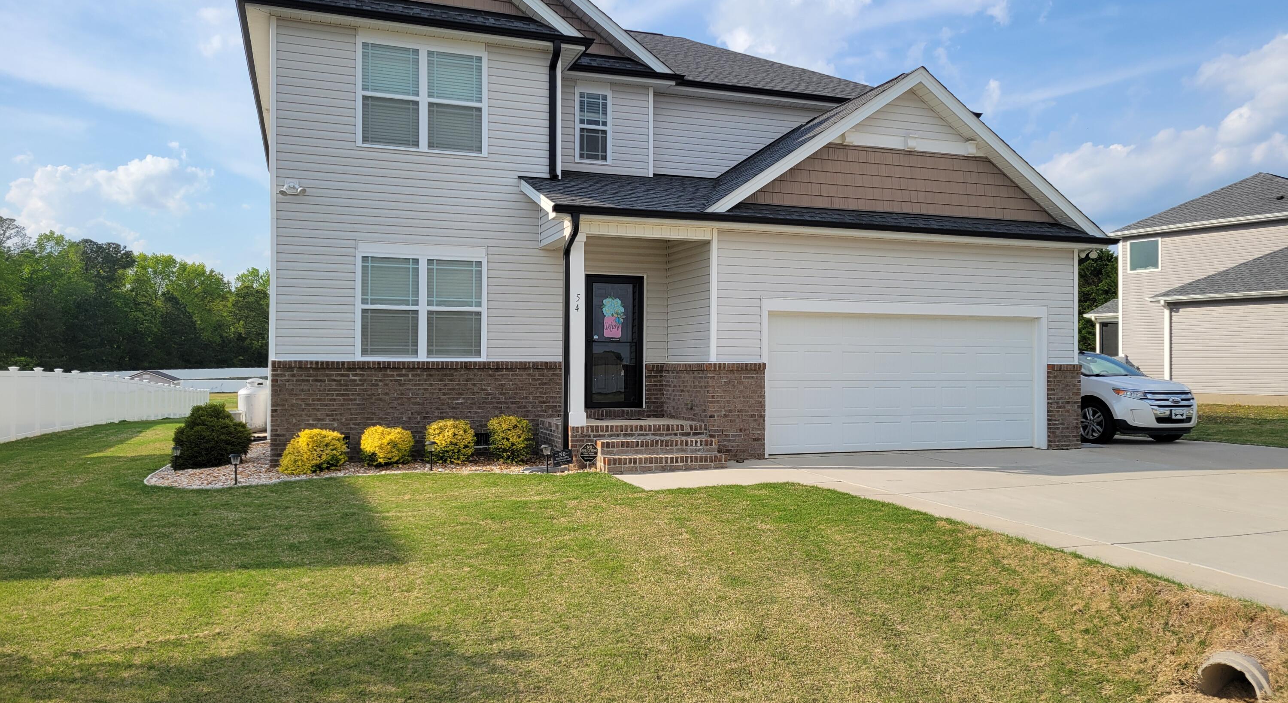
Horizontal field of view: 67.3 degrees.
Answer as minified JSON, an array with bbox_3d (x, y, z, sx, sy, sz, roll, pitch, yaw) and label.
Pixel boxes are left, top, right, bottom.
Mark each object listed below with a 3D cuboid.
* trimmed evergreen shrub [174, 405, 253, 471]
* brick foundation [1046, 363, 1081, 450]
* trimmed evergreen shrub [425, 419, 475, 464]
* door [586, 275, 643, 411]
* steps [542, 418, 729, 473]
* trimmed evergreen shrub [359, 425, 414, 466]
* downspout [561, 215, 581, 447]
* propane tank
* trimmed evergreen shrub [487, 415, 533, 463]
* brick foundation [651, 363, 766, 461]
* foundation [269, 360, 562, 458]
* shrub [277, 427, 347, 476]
[{"bbox_3d":[-6.031,1.180,13.500,1.100,0.940,1.100,1,-1,-19],"label":"trimmed evergreen shrub"},{"bbox_3d":[6.689,0.908,15.844,0.690,1.370,0.550,0,-1,-19],"label":"brick foundation"},{"bbox_3d":[-2.689,1.247,13.397,0.656,0.635,0.623,0,-1,-19],"label":"trimmed evergreen shrub"},{"bbox_3d":[-0.446,-0.147,14.933,0.950,2.055,0.080,1,-1,-19],"label":"door"},{"bbox_3d":[-0.203,1.297,13.658,1.980,0.580,2.540,0,-1,-19],"label":"steps"},{"bbox_3d":[-3.486,1.276,13.119,0.698,0.567,0.663,0,-1,-19],"label":"trimmed evergreen shrub"},{"bbox_3d":[-0.970,-0.241,12.761,0.155,3.160,0.420,1,-1,-19],"label":"downspout"},{"bbox_3d":[-8.965,1.269,22.300,0.750,1.290,0.750,1,-1,-19],"label":"propane tank"},{"bbox_3d":[-1.899,1.230,13.672,0.635,0.676,0.603,0,-1,-19],"label":"trimmed evergreen shrub"},{"bbox_3d":[0.941,0.857,14.440,1.110,1.365,1.760,1,-1,-19],"label":"brick foundation"},{"bbox_3d":[-3.181,0.859,13.887,4.060,1.440,0.220,1,-1,-19],"label":"foundation"},{"bbox_3d":[-4.302,1.308,12.570,0.837,0.608,0.795,0,-1,-19],"label":"shrub"}]

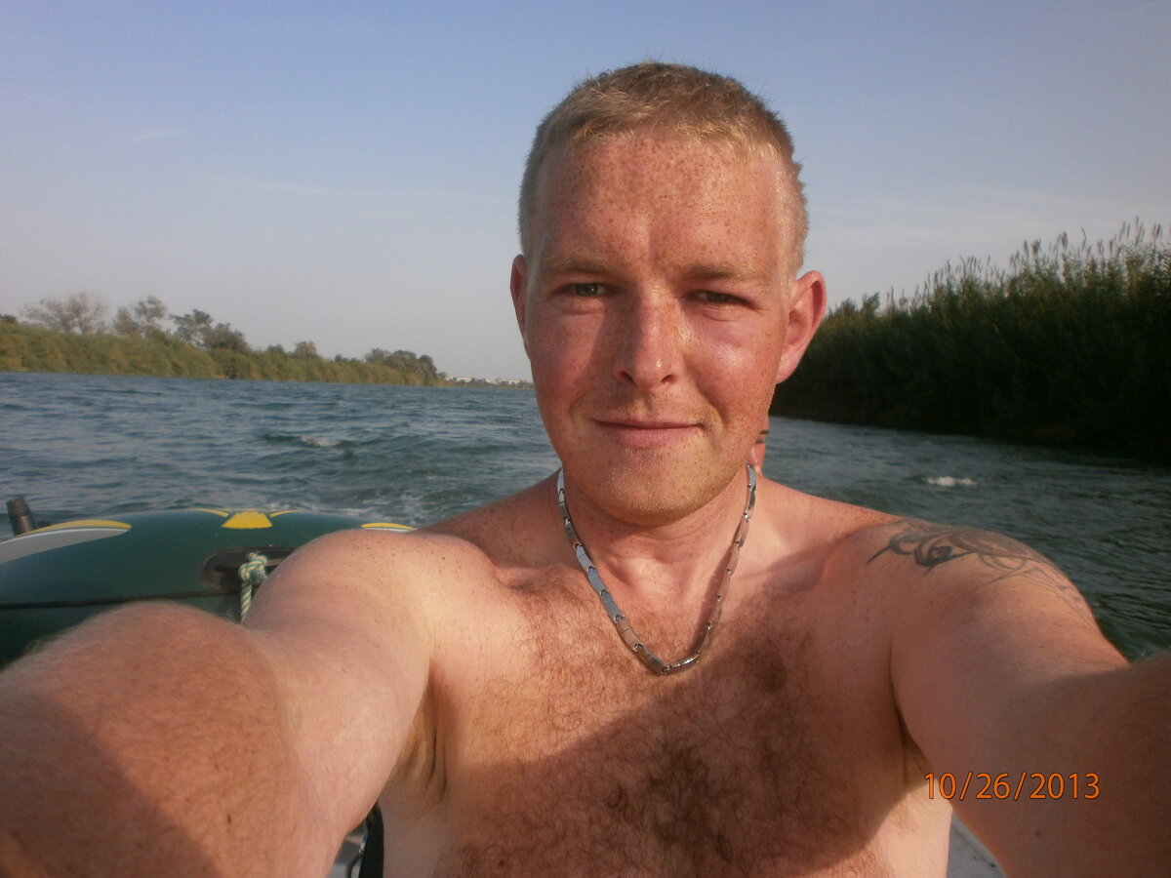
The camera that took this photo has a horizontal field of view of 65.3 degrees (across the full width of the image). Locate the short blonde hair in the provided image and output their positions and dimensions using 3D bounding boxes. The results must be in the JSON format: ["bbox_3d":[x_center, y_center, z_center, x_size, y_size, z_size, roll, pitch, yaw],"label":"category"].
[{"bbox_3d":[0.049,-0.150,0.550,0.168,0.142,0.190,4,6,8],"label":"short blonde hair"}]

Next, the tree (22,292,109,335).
[{"bbox_3d":[-48.400,-10.400,85.000,7.600,6.600,7.000,3,3,0],"label":"tree"}]

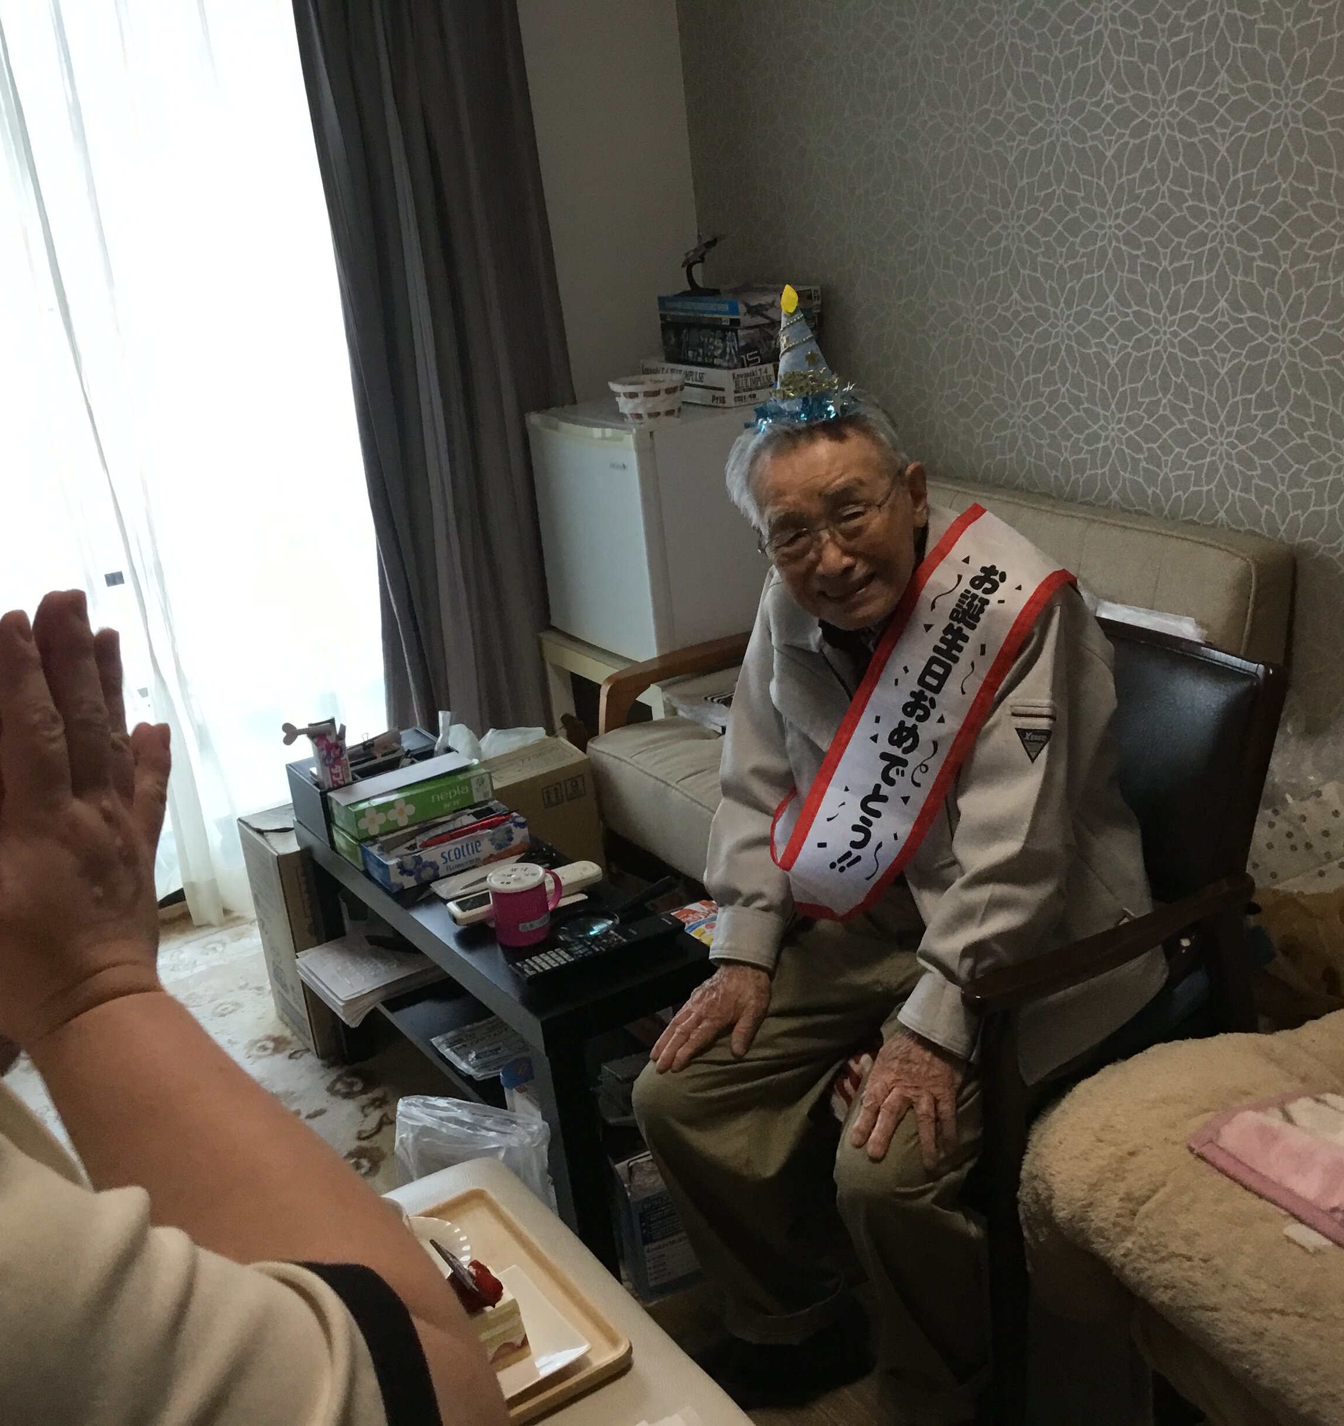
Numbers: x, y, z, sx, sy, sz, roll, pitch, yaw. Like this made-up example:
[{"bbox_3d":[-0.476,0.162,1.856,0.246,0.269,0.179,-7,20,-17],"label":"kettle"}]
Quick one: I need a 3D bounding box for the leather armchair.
[{"bbox_3d":[0.432,0.343,2.181,0.550,0.845,0.560,-15,21,-25],"label":"leather armchair"}]

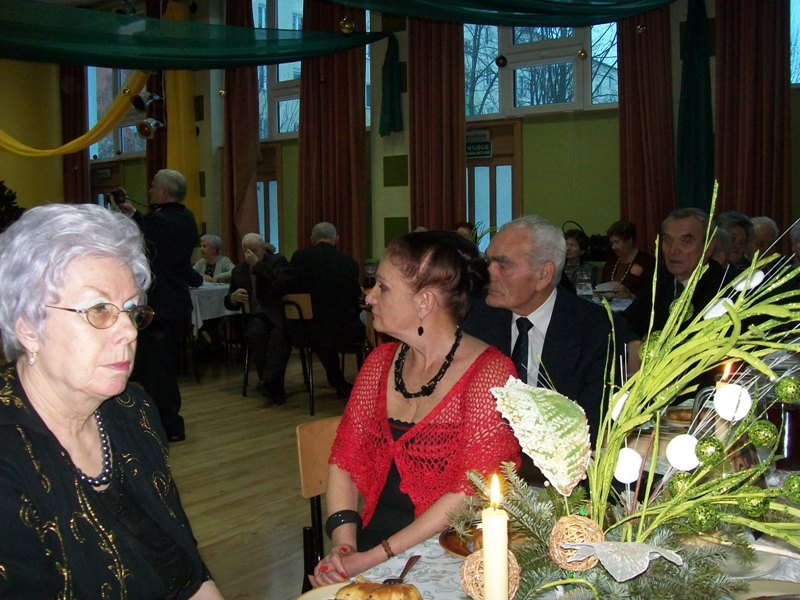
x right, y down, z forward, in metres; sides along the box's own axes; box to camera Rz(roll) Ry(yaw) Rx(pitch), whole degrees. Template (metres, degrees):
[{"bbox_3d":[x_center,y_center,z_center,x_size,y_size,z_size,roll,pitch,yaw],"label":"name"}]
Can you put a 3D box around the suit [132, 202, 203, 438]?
[{"bbox_3d":[-1.429,0.121,5.180,0.420,1.430,0.520,1,5,25],"label":"suit"}]

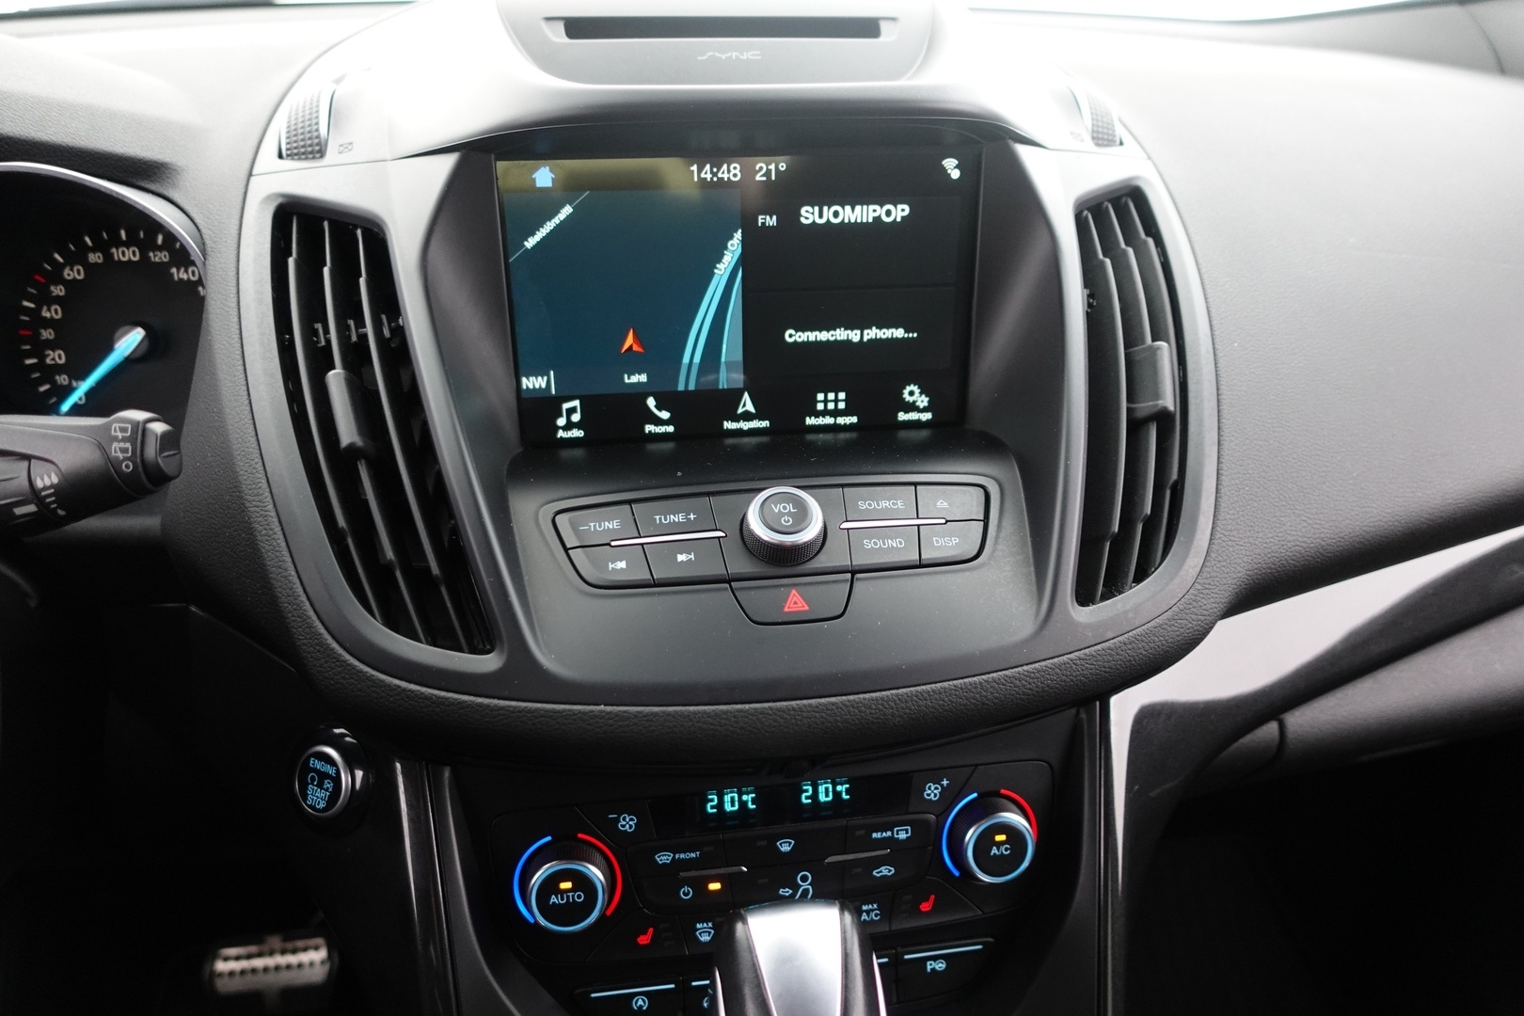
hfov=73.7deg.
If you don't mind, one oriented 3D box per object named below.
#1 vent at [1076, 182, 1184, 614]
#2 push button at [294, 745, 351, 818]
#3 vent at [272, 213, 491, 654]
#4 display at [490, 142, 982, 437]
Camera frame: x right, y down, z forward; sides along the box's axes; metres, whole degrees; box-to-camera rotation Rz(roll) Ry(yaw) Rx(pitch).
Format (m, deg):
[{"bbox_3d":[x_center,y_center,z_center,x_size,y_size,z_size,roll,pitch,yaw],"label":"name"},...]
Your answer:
[{"bbox_3d":[0.136,-0.057,0.373,0.064,0.036,0.186,12,63,-23],"label":"vent"},{"bbox_3d":[-0.177,0.111,0.413,0.028,0.028,0.008,9,-2,24],"label":"push button"},{"bbox_3d":[-0.135,-0.040,0.338,0.064,0.036,0.186,-18,67,8],"label":"vent"},{"bbox_3d":[-0.007,-0.081,0.394,0.180,0.108,0.012,-3,21,-7],"label":"display"}]

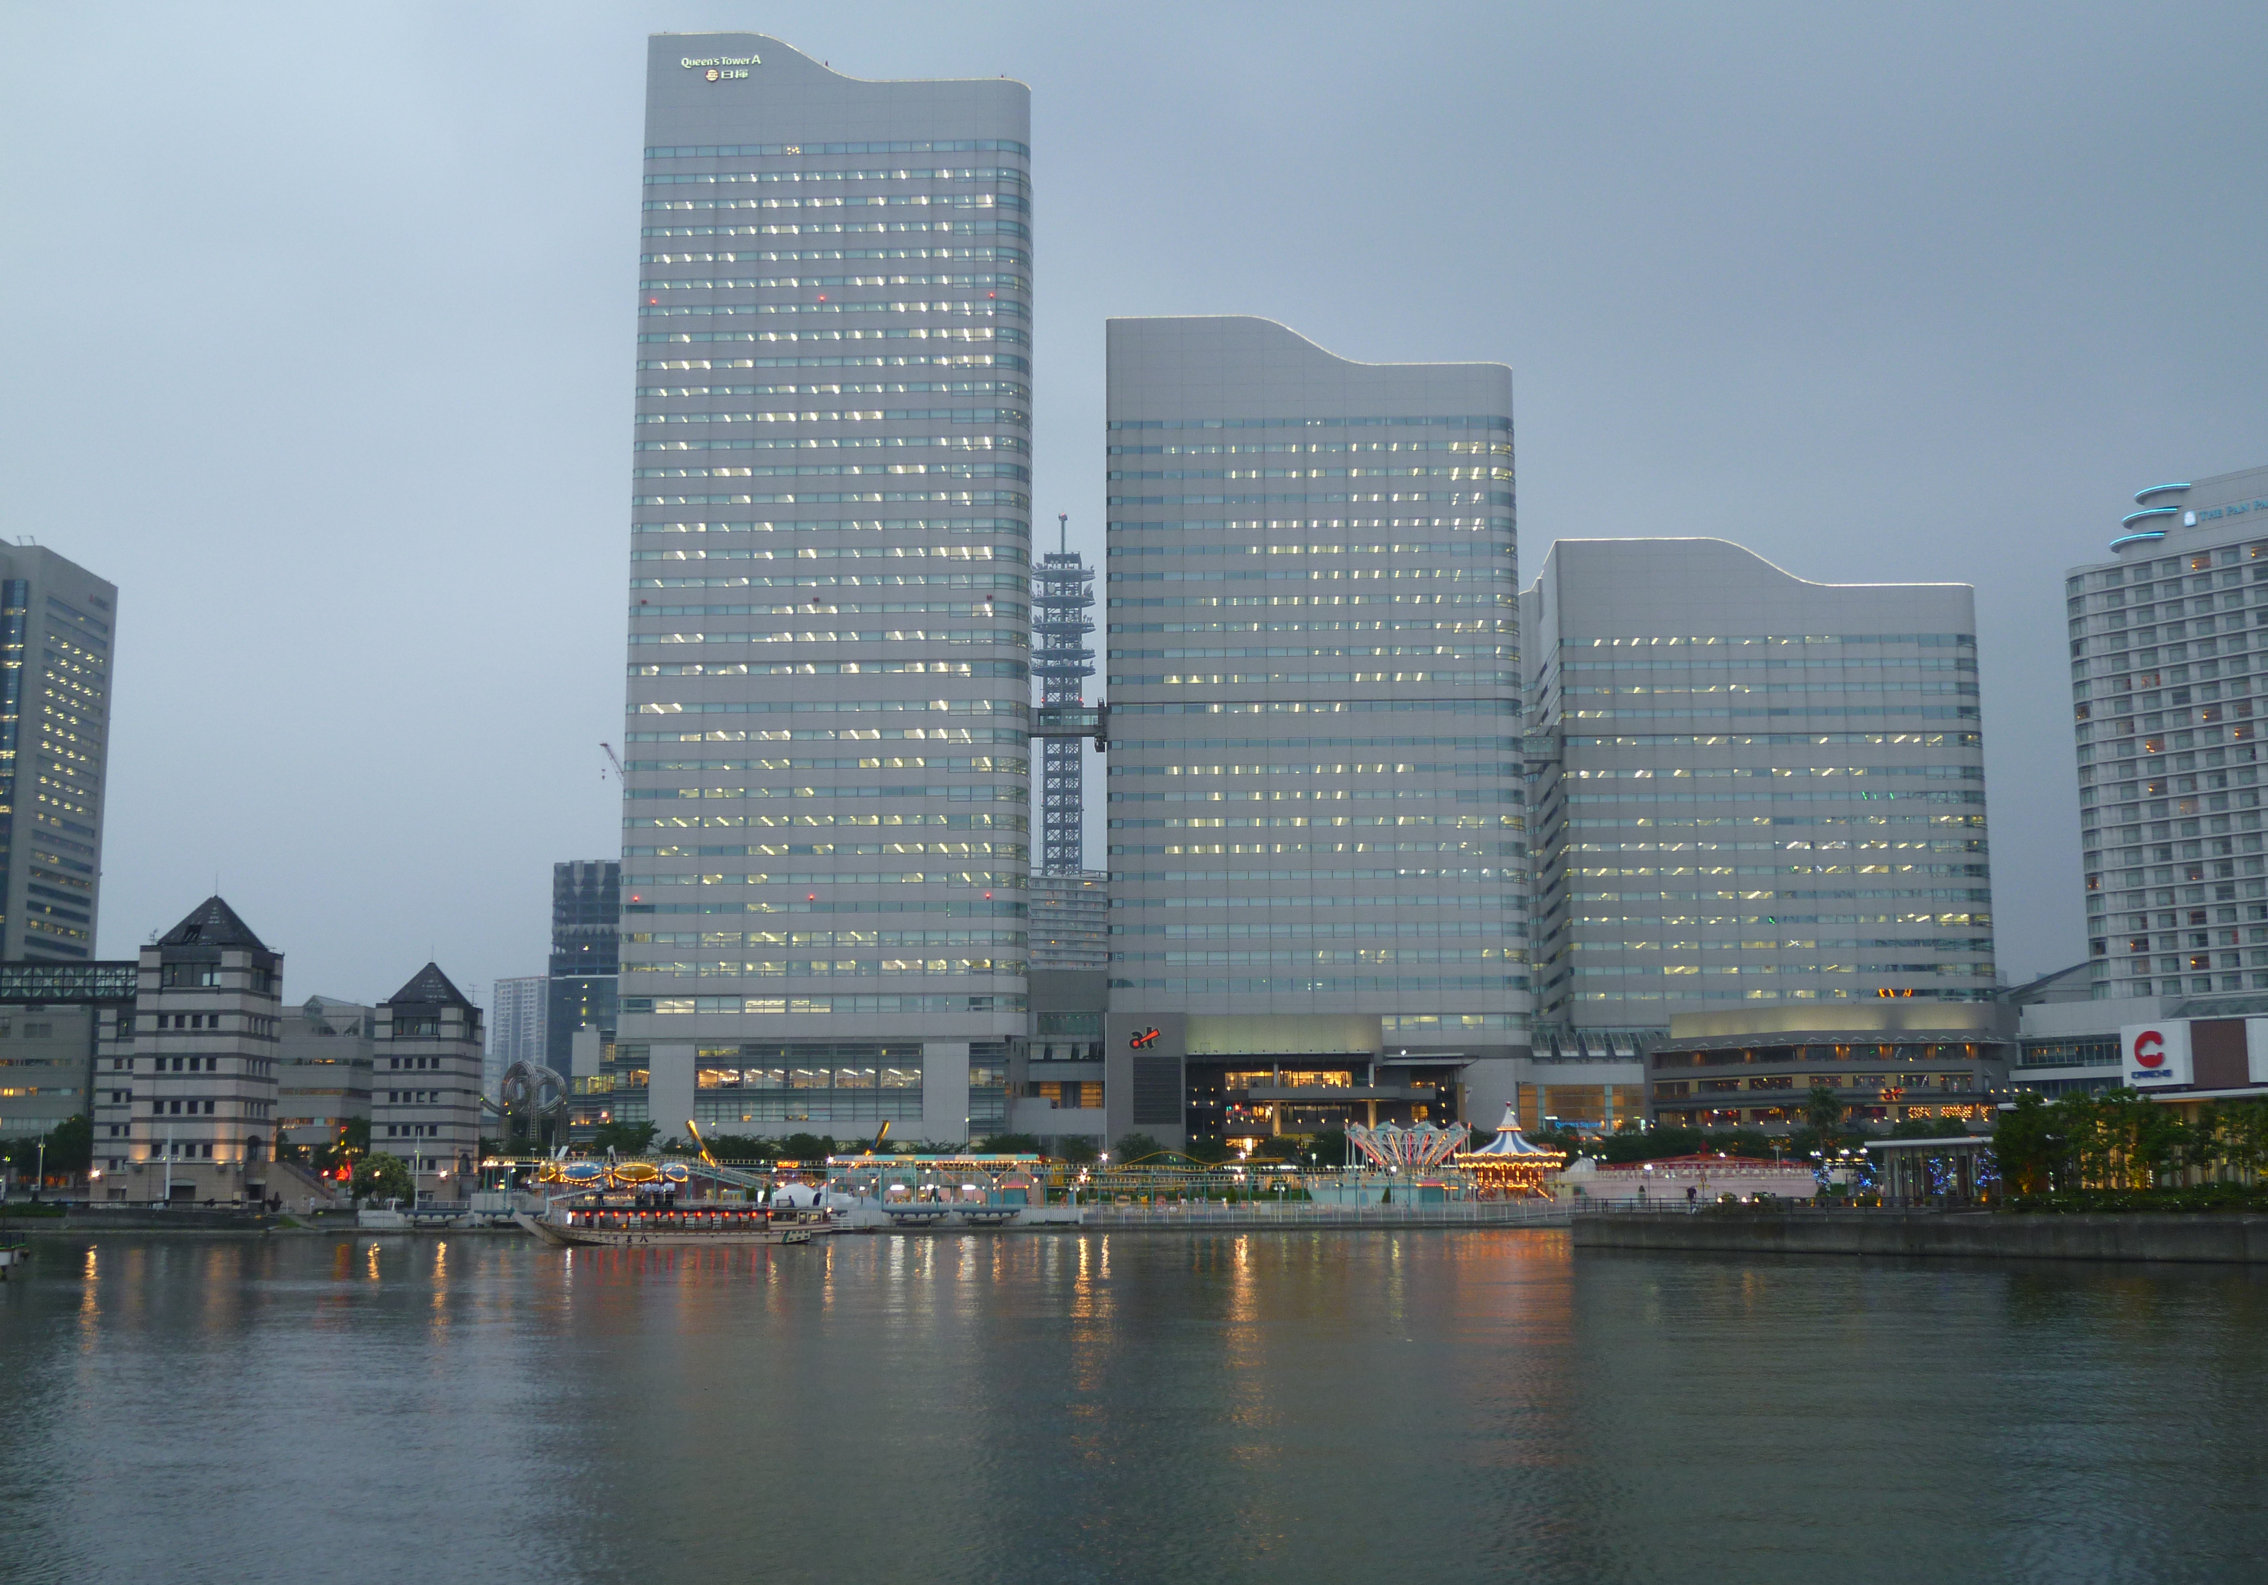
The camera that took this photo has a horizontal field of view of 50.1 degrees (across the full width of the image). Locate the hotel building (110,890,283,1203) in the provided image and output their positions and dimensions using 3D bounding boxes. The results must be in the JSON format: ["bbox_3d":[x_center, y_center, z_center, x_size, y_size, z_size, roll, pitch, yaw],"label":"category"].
[{"bbox_3d":[-89.665,25.021,236.245,10.800,29.650,10.000,-1,-9,2],"label":"hotel building"}]

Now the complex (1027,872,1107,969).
[{"bbox_3d":[-20.734,72.552,763.890,36.000,90.000,28.000,3,-9,-18],"label":"complex"}]

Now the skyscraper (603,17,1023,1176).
[{"bbox_3d":[-42.915,-25.939,373.384,57.500,171.800,45.000,-1,-9,2],"label":"skyscraper"}]

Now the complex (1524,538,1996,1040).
[{"bbox_3d":[107.629,7.782,432.826,73.000,99.000,46.000,0,-9,2],"label":"complex"}]

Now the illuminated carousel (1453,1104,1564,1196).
[{"bbox_3d":[35.625,34.054,229.471,10.700,9.100,10.700,0,-9,0],"label":"illuminated carousel"}]

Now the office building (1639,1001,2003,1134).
[{"bbox_3d":[105.533,46.060,371.231,48.000,27.150,30.000,-2,-9,9],"label":"office building"}]

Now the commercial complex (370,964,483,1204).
[{"bbox_3d":[-85.066,34.847,294.423,10.800,27.980,10.000,-1,-9,2],"label":"commercial complex"}]

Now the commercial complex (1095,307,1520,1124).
[{"bbox_3d":[29.182,-4.911,404.475,66.000,138.500,46.000,0,-9,2],"label":"commercial complex"}]

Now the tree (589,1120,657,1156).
[{"bbox_3d":[-62.440,43.660,296.849,8.400,7.200,8.000,0,-9,0],"label":"tree"}]

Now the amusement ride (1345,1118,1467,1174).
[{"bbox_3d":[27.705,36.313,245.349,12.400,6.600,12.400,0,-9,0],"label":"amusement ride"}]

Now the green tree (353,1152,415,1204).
[{"bbox_3d":[-72.763,37.444,235.080,6.100,5.300,6.000,0,-9,0],"label":"green tree"}]

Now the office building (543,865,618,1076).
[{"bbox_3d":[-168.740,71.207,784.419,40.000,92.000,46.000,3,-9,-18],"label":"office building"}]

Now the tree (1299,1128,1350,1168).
[{"bbox_3d":[24.874,47.282,316.478,6.600,6.900,6.600,0,-9,0],"label":"tree"}]

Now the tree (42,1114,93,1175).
[{"bbox_3d":[-133.579,45.642,304.722,6.800,10.350,6.500,-1,-9,2],"label":"tree"}]

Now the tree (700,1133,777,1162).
[{"bbox_3d":[-49.455,46.358,302.513,8.800,7.300,7.800,-1,-9,2],"label":"tree"}]

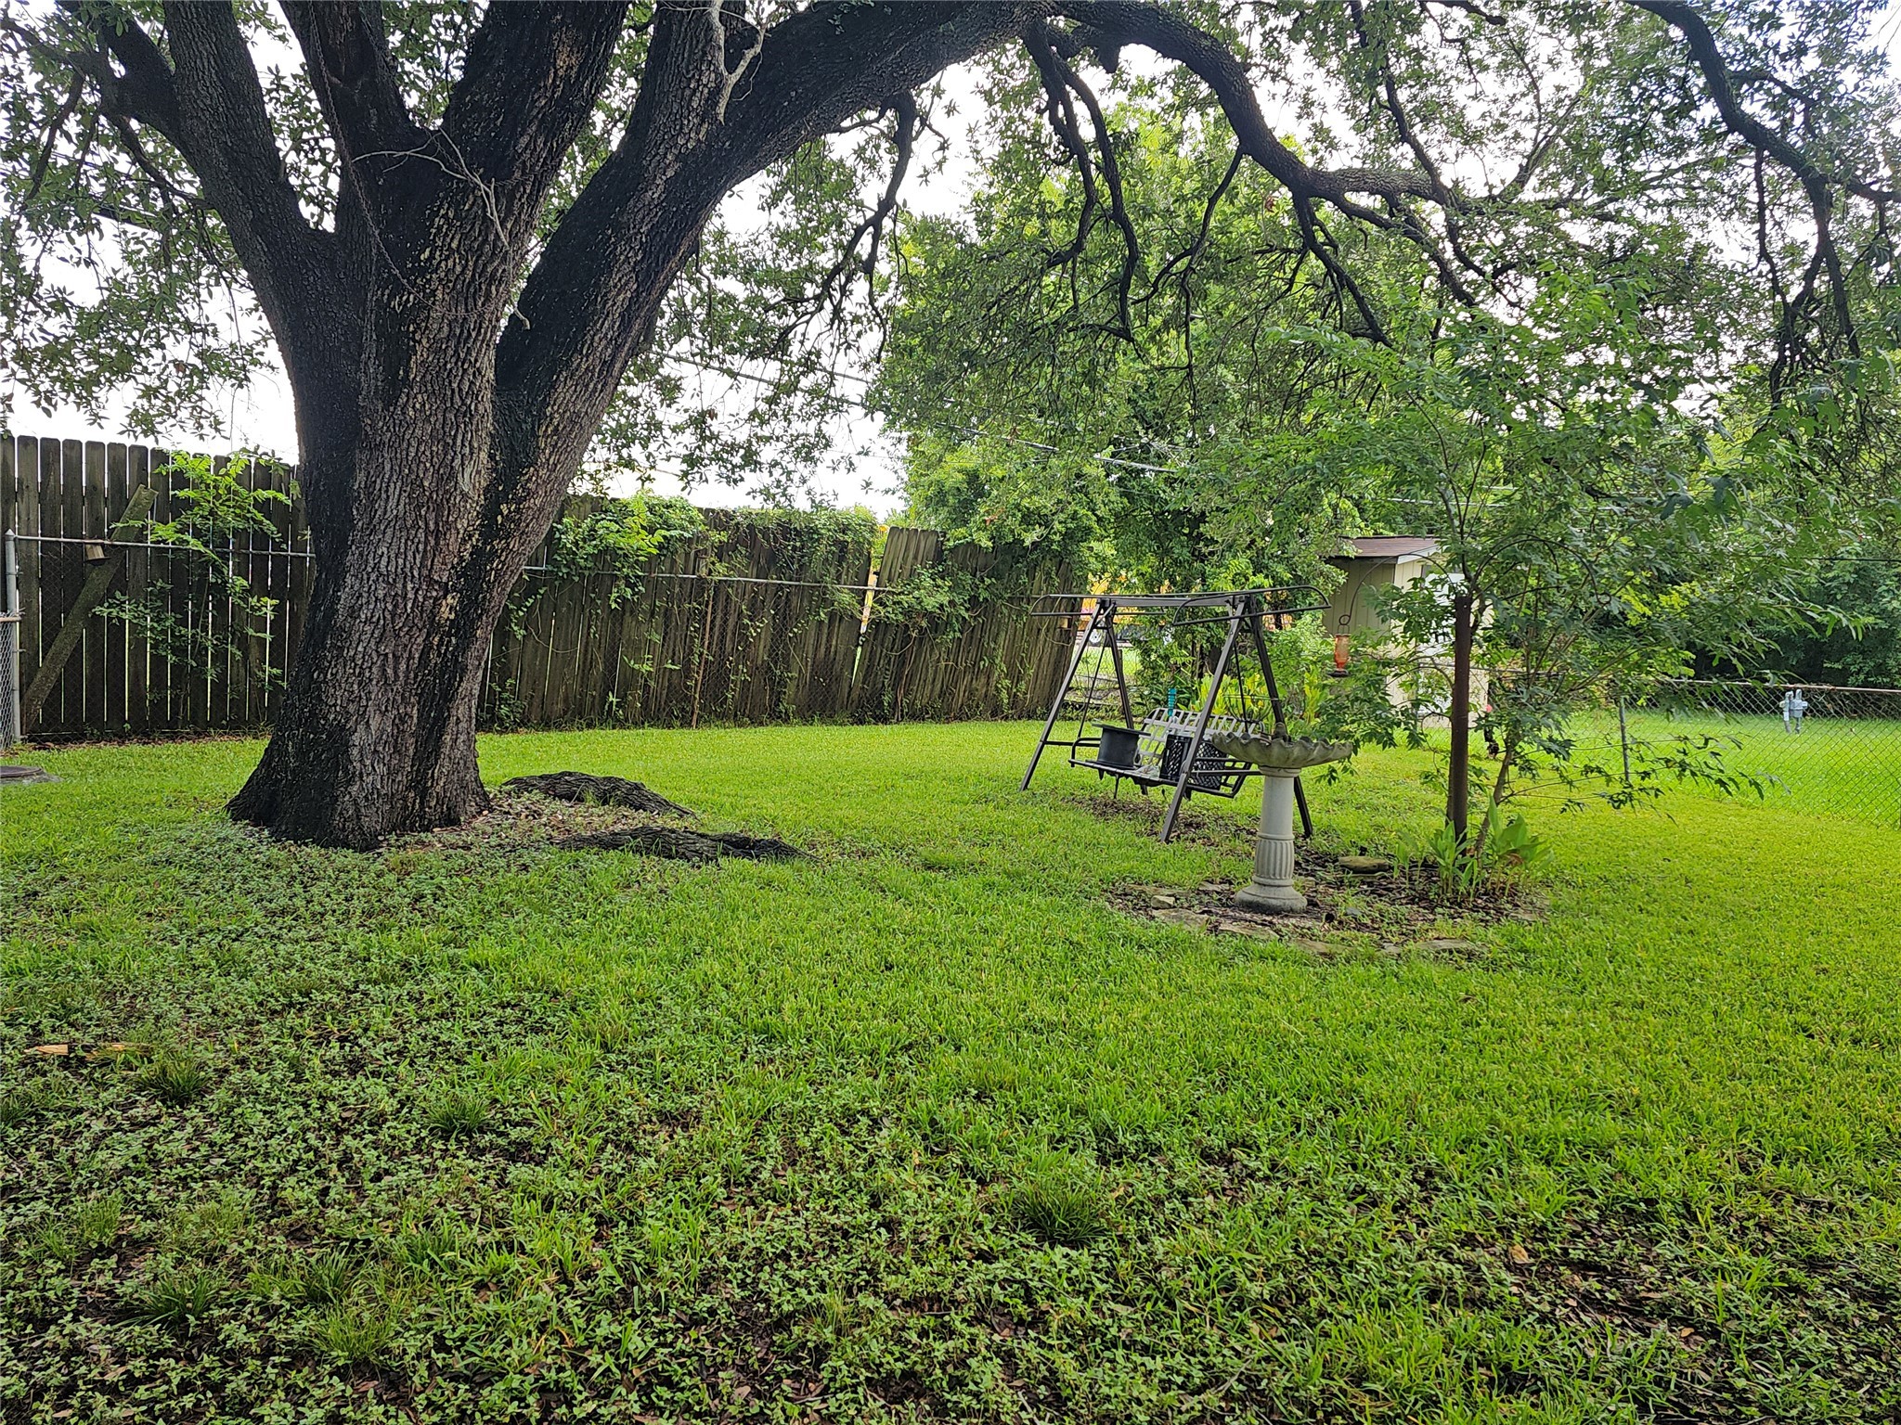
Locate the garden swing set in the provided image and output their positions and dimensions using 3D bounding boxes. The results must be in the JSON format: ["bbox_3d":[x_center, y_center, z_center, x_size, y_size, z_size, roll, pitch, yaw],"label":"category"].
[{"bbox_3d":[1.484,-0.066,8.792,1.120,1.550,2.100,1,4,-19],"label":"garden swing set"}]

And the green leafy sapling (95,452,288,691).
[{"bbox_3d":[-6.170,-1.169,10.300,1.400,1.880,0.400,0,5,-35],"label":"green leafy sapling"}]

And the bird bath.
[{"bbox_3d":[1.462,0.477,5.600,0.640,0.750,0.640,2,4,0],"label":"bird bath"}]

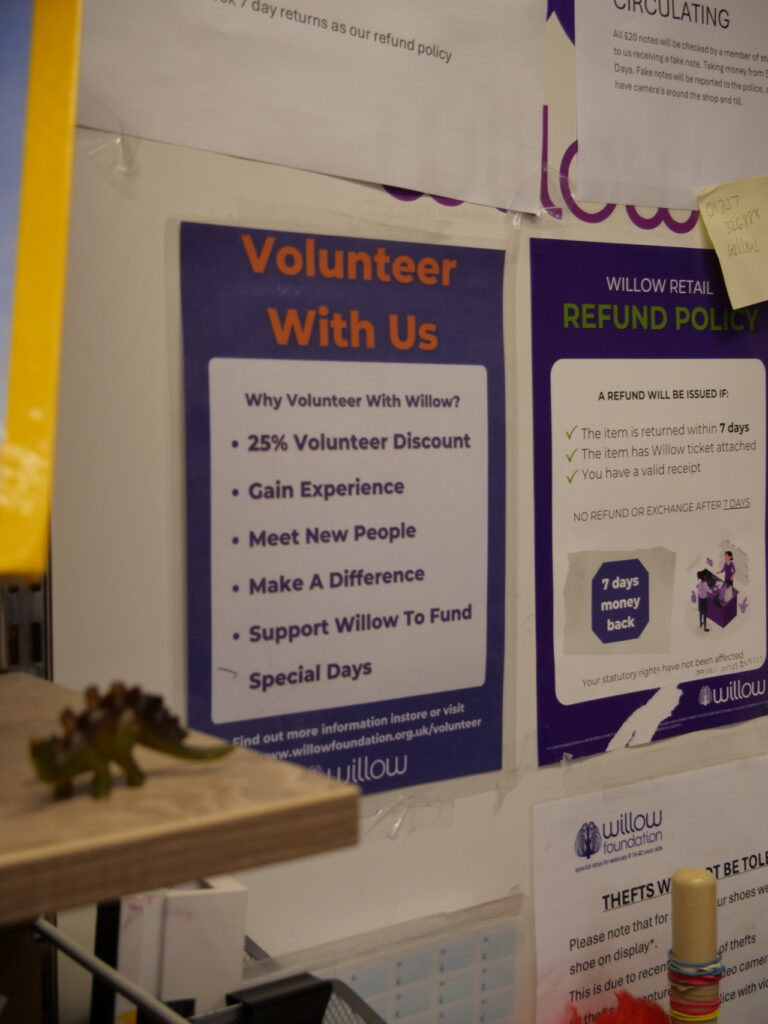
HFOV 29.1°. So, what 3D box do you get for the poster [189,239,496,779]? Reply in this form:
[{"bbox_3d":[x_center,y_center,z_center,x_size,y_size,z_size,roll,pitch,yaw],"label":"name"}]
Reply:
[{"bbox_3d":[-0.014,0.004,0.786,0.210,0.297,0.004,-3,4,-37],"label":"poster"}]

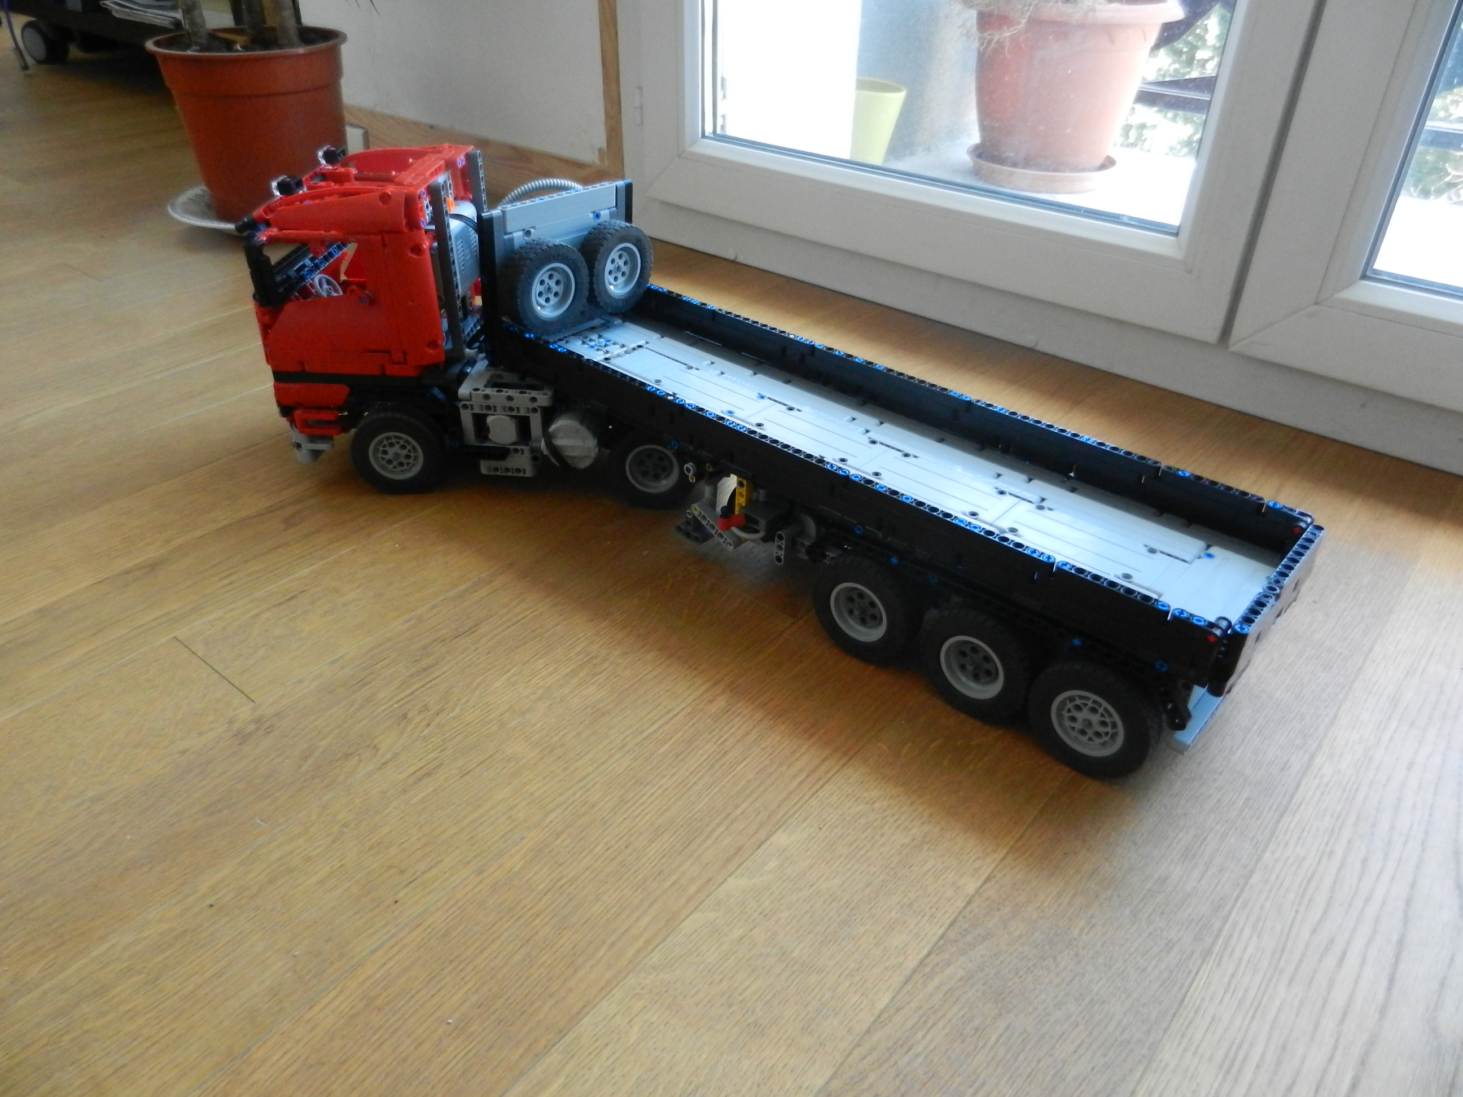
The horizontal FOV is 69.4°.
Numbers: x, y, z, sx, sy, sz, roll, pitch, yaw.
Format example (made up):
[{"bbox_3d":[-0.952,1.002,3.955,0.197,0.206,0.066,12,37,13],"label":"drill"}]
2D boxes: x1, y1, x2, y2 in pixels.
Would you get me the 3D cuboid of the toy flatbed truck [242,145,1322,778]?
[{"bbox_3d":[-0.007,-0.103,0.662,0.701,0.222,0.253,21,38,27],"label":"toy flatbed truck"}]

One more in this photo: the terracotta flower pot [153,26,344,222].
[{"bbox_3d":[-0.567,-0.517,1.294,0.221,0.193,0.221,0,33,0],"label":"terracotta flower pot"}]

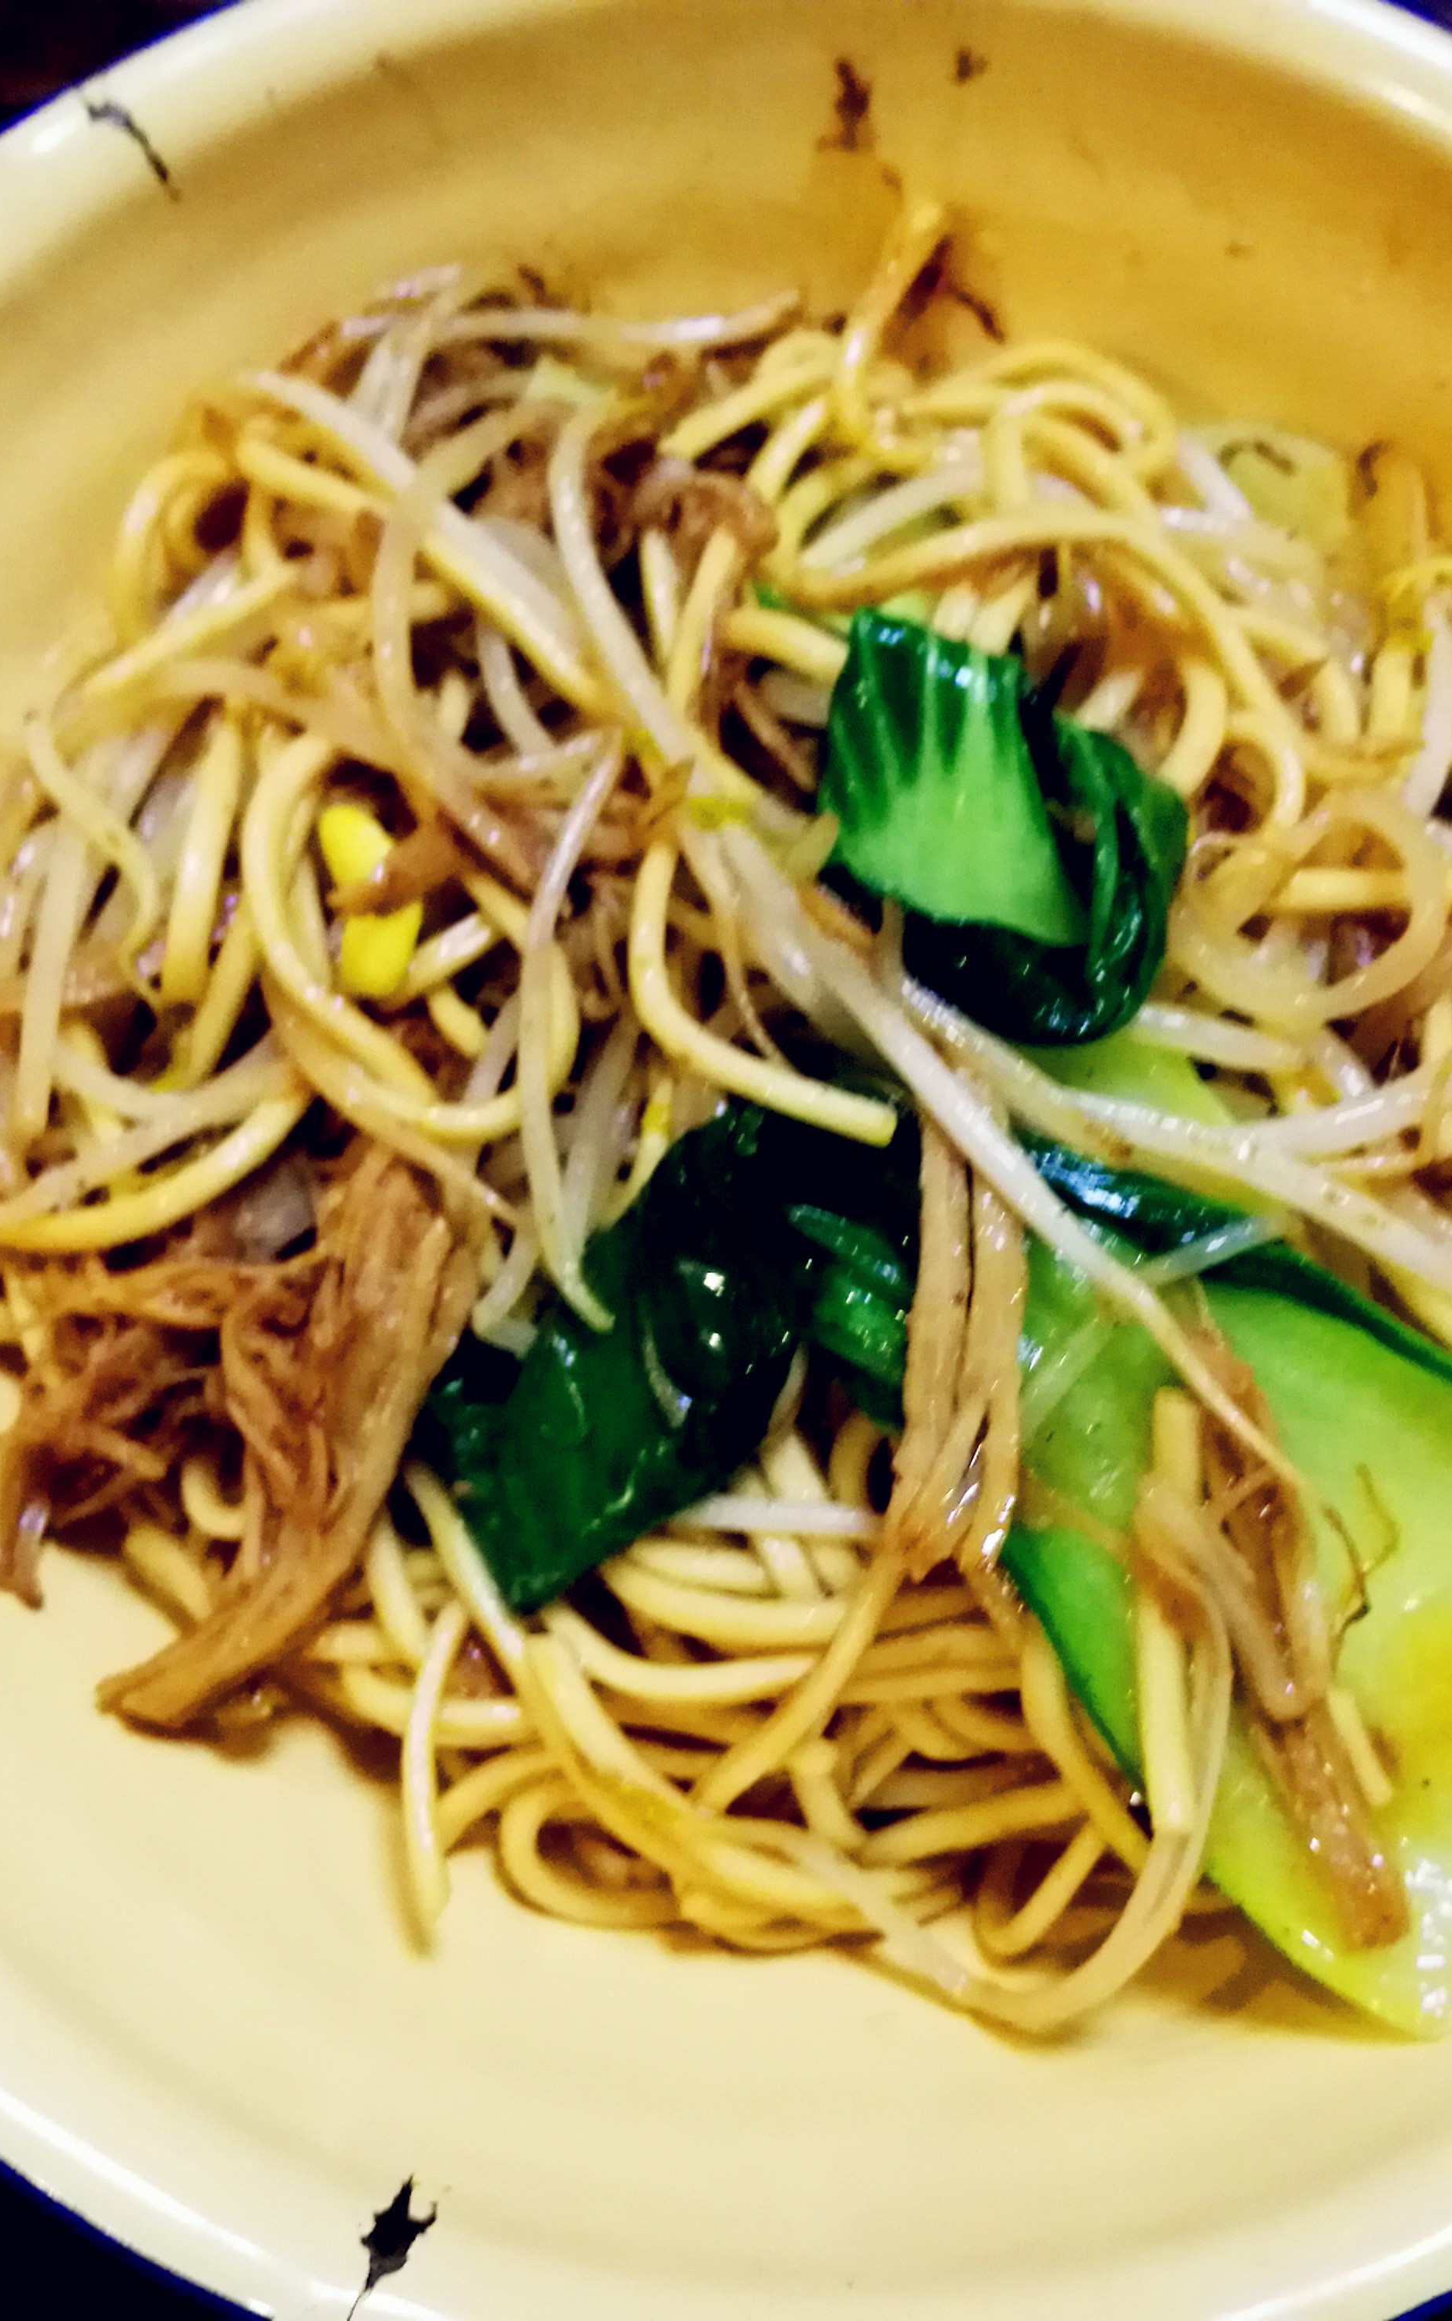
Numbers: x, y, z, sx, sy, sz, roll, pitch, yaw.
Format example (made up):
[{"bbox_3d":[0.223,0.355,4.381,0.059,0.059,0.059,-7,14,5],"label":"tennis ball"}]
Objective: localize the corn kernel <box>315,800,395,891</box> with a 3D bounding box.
[{"bbox_3d":[-0.031,-0.027,0.205,0.006,0.005,0.008,-27,77,-7],"label":"corn kernel"}]

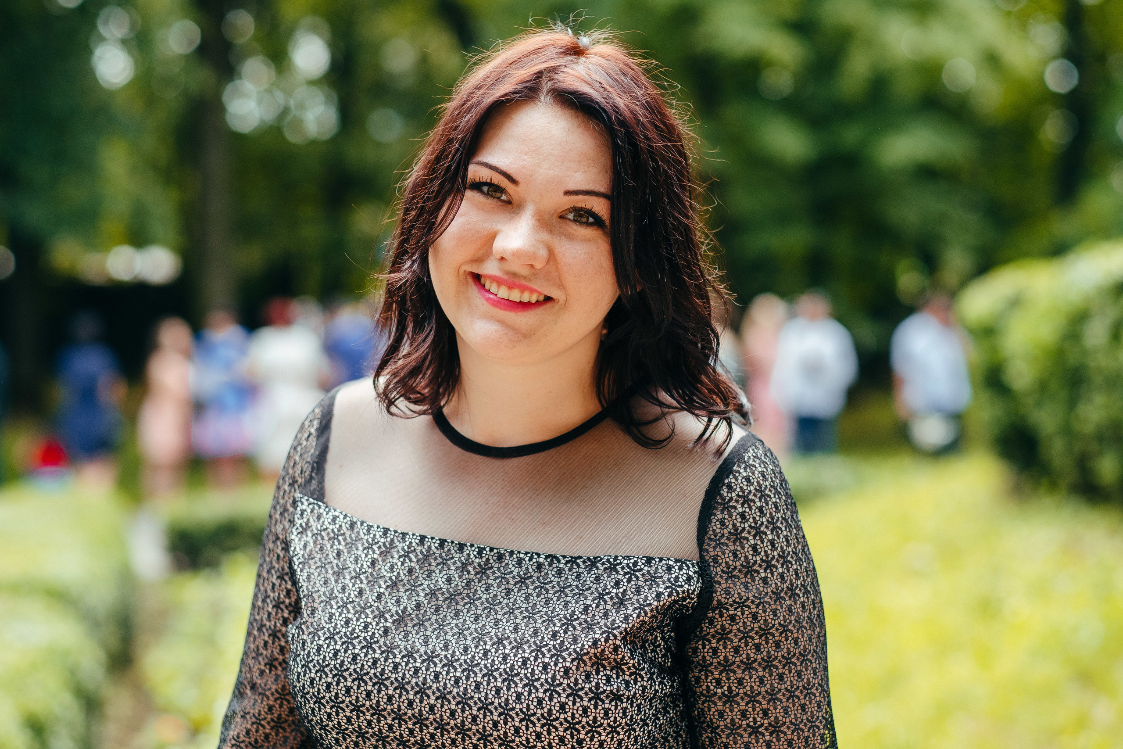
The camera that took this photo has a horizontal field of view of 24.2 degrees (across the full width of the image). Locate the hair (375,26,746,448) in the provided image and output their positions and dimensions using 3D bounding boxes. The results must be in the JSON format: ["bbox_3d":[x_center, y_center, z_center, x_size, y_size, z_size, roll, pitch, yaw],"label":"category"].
[{"bbox_3d":[0.006,-0.099,1.880,0.255,0.290,0.230,7,1,11],"label":"hair"}]

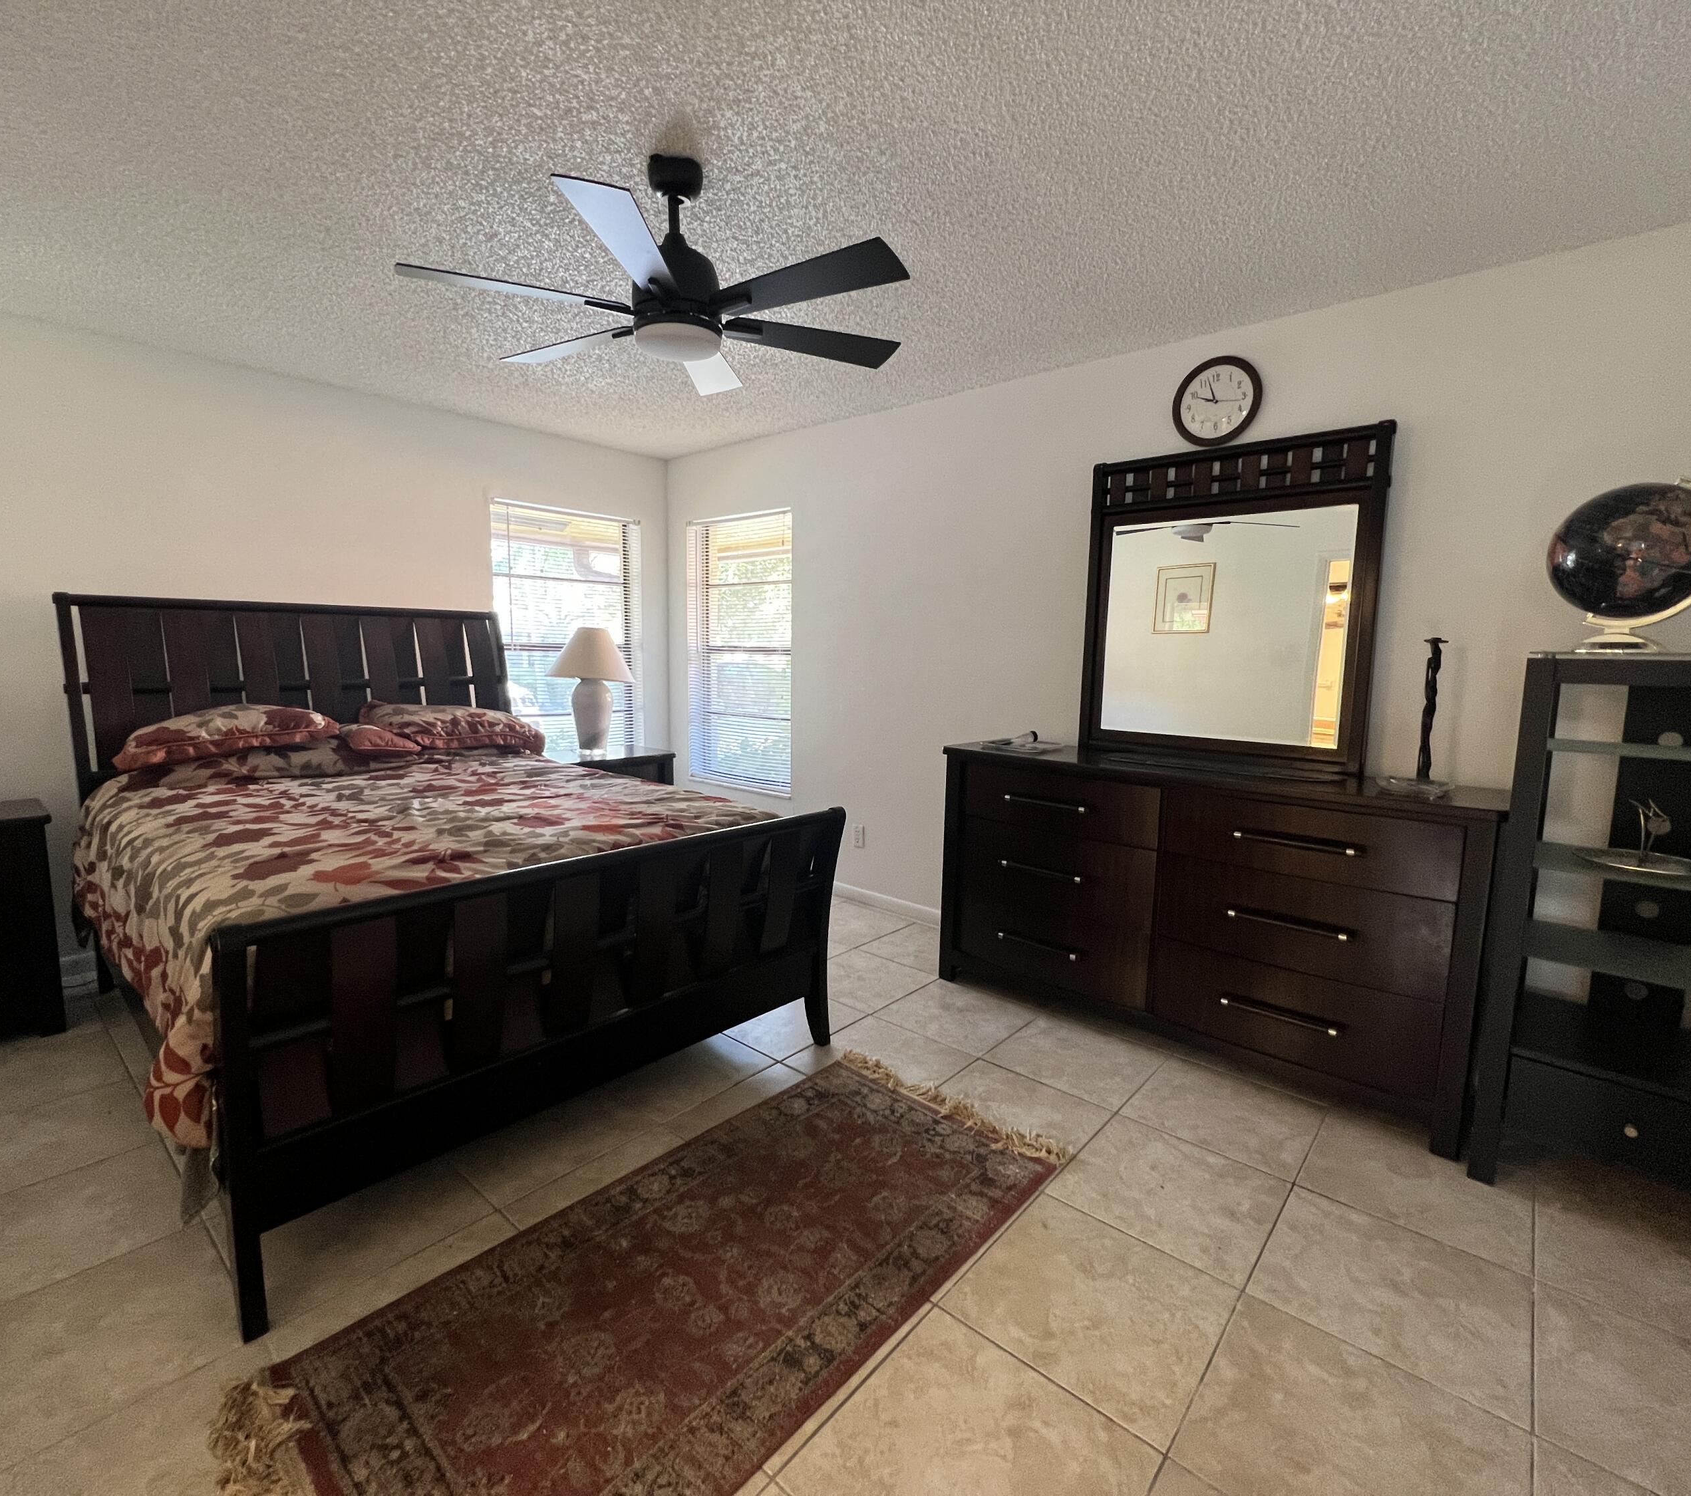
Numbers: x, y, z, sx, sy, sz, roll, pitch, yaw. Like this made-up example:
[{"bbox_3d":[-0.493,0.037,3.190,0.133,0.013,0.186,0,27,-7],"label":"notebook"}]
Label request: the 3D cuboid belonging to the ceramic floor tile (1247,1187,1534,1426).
[{"bbox_3d":[1.177,1.166,1.618,0.458,0.010,0.458,6,8,41],"label":"ceramic floor tile"}]

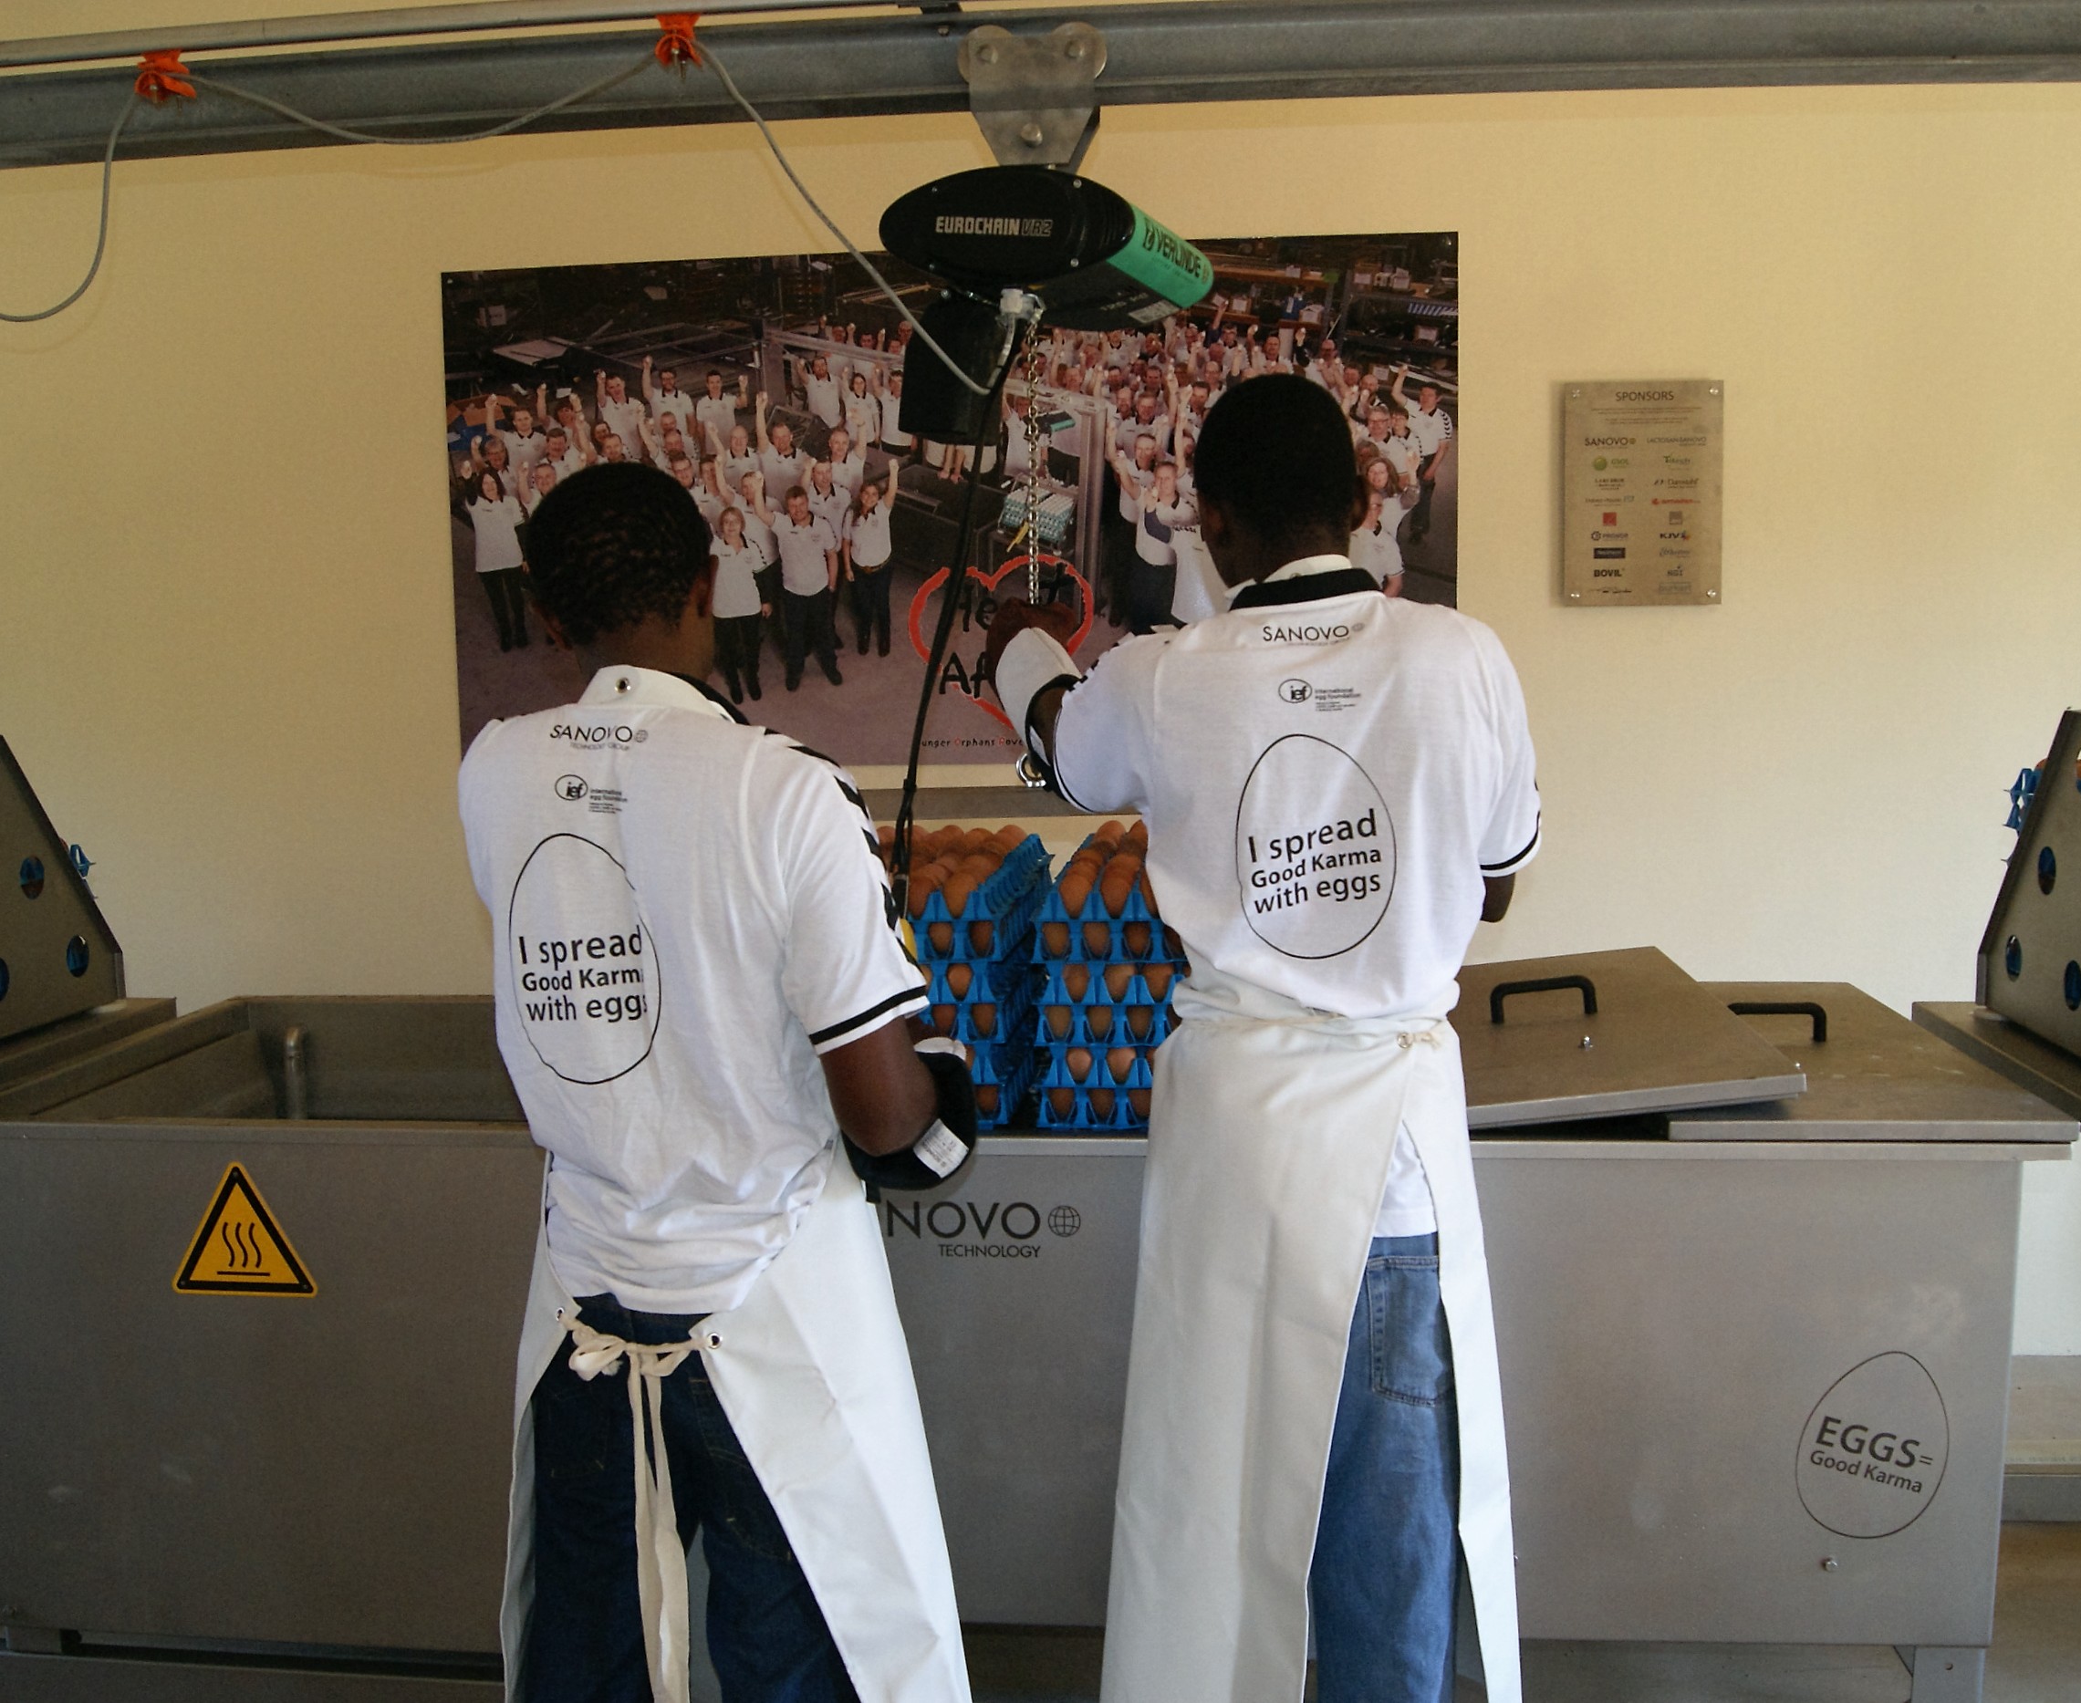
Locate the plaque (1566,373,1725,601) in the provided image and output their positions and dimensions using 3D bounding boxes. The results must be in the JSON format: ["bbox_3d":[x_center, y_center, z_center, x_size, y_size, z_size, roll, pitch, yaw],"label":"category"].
[{"bbox_3d":[1.132,-0.672,3.590,0.295,0.418,0.015,0,7,6],"label":"plaque"}]

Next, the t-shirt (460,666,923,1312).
[{"bbox_3d":[-0.321,0.118,1.756,0.410,0.600,0.310,1,7,12],"label":"t-shirt"}]

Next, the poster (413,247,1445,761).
[{"bbox_3d":[-0.195,-0.667,3.734,1.980,0.990,0.012,0,7,6],"label":"poster"}]

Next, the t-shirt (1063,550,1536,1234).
[{"bbox_3d":[0.262,0.037,1.942,0.460,0.680,0.330,0,7,11],"label":"t-shirt"}]

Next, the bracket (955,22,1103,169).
[{"bbox_3d":[-0.008,-0.979,2.459,0.190,0.180,0.150,0,7,6],"label":"bracket"}]

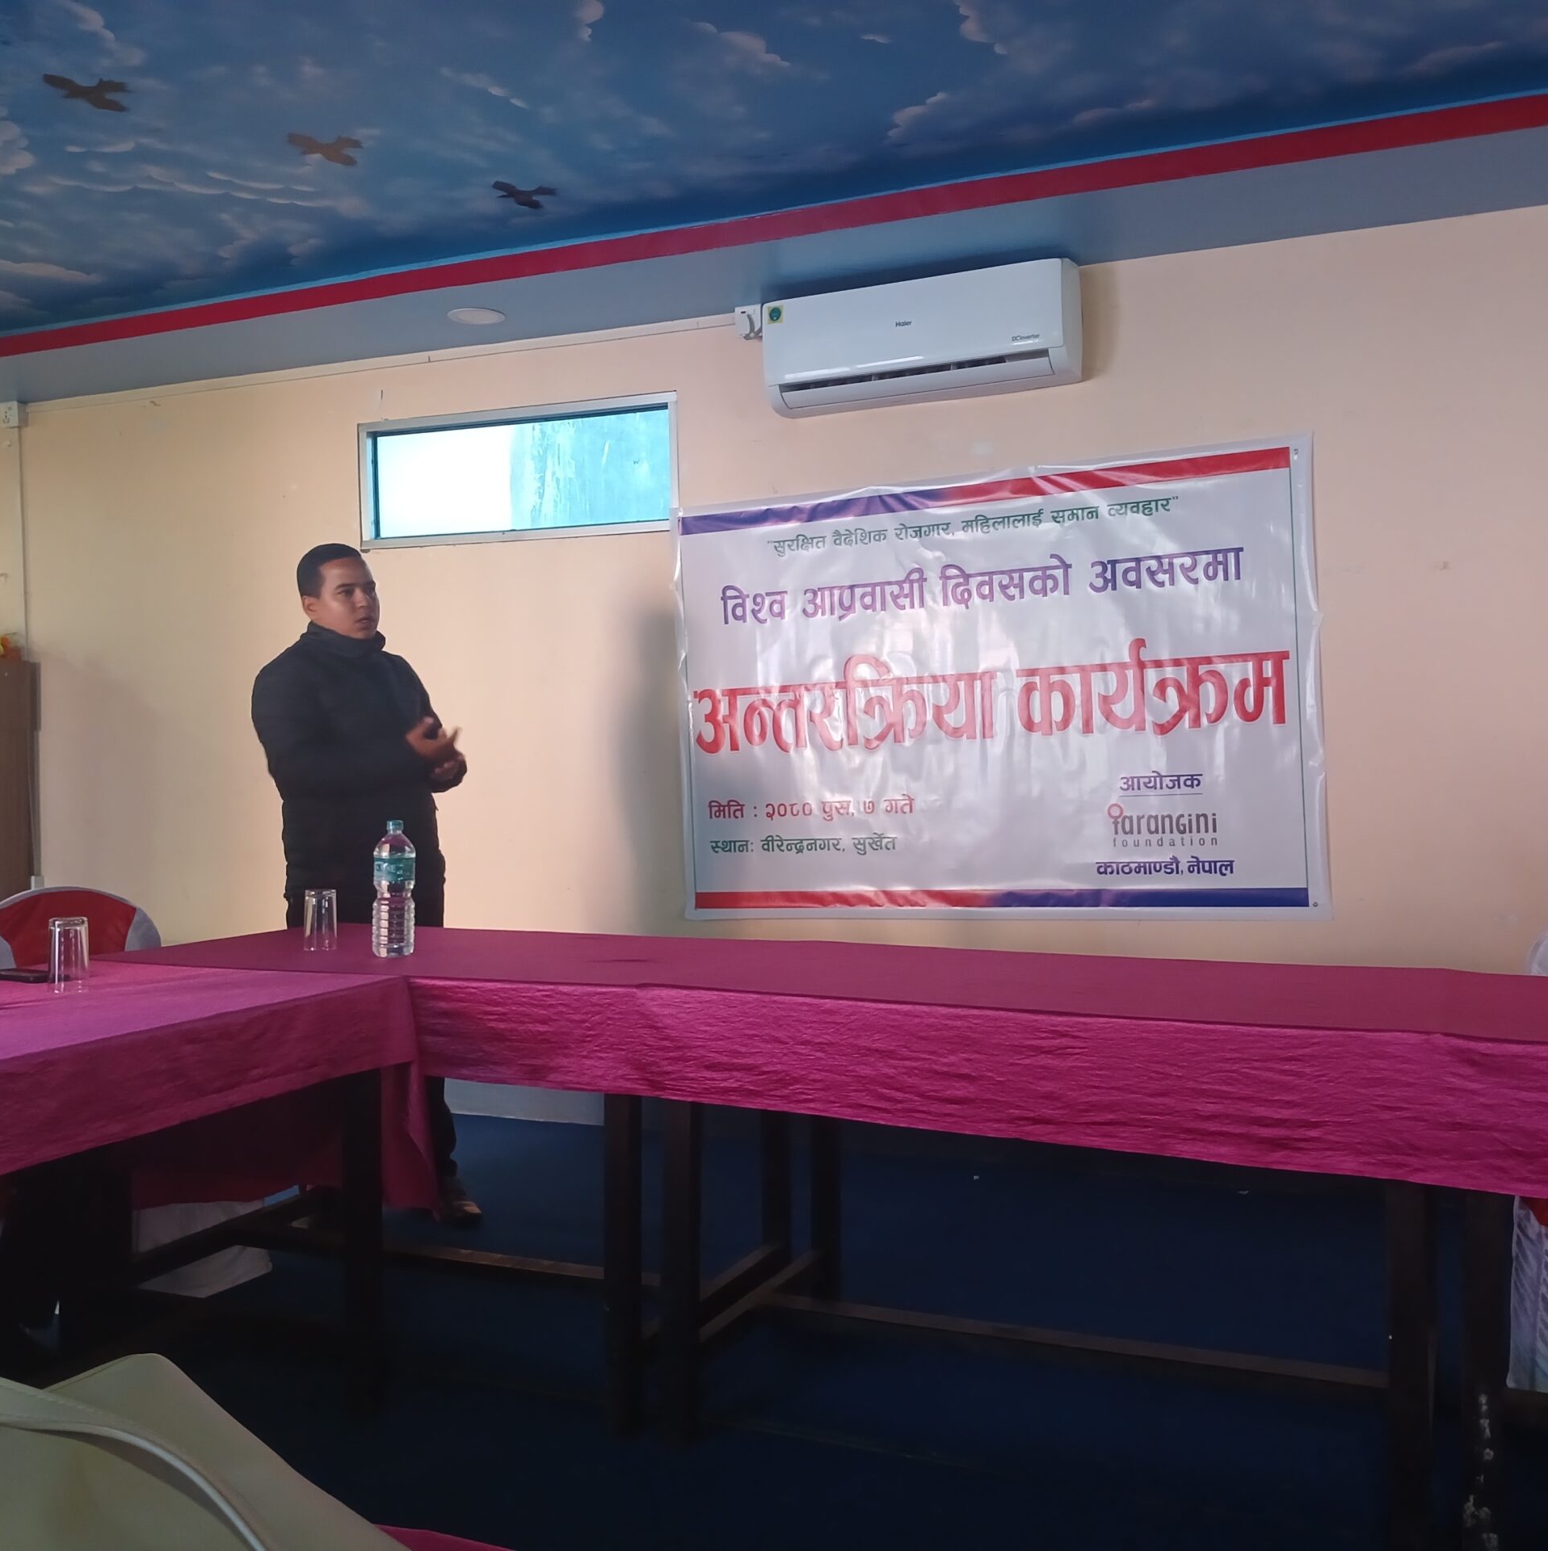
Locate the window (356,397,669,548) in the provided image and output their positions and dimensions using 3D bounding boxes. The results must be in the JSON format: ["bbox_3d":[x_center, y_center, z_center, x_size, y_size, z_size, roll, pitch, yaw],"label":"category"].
[{"bbox_3d":[-0.814,-0.942,5.084,1.165,0.420,0.080,-1,0,23],"label":"window"}]

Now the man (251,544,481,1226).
[{"bbox_3d":[-1.007,0.247,3.932,0.440,1.680,0.520,0,0,29],"label":"man"}]

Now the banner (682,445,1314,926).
[{"bbox_3d":[0.560,-0.217,4.471,1.820,1.220,0.025,-2,0,23],"label":"banner"}]

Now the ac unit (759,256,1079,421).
[{"bbox_3d":[0.400,-1.200,4.433,0.848,0.297,0.200,-1,0,23],"label":"ac unit"}]

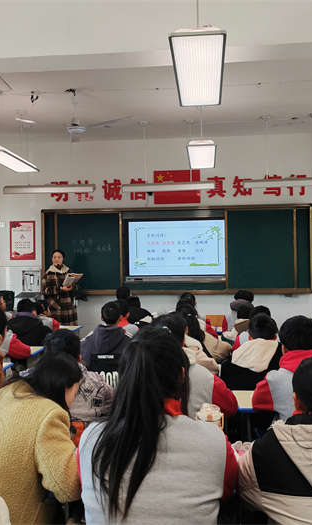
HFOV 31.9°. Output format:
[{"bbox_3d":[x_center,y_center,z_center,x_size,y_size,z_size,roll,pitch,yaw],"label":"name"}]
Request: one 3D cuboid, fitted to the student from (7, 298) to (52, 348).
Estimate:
[{"bbox_3d":[-1.218,0.938,5.456,0.460,1.156,0.600,-1,-1,5],"label":"student"}]

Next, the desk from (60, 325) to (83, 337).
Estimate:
[{"bbox_3d":[-1.237,1.156,6.822,0.600,0.680,0.400,-1,-1,5],"label":"desk"}]

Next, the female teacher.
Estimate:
[{"bbox_3d":[-1.309,0.633,7.499,0.500,1.640,0.420,-1,-1,-5],"label":"female teacher"}]

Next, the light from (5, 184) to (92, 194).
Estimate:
[{"bbox_3d":[-1.408,-0.972,7.253,1.250,0.085,0.120,-1,-1,5],"label":"light"}]

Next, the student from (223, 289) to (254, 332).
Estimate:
[{"bbox_3d":[0.931,0.885,5.815,0.450,1.175,0.630,-1,-1,5],"label":"student"}]

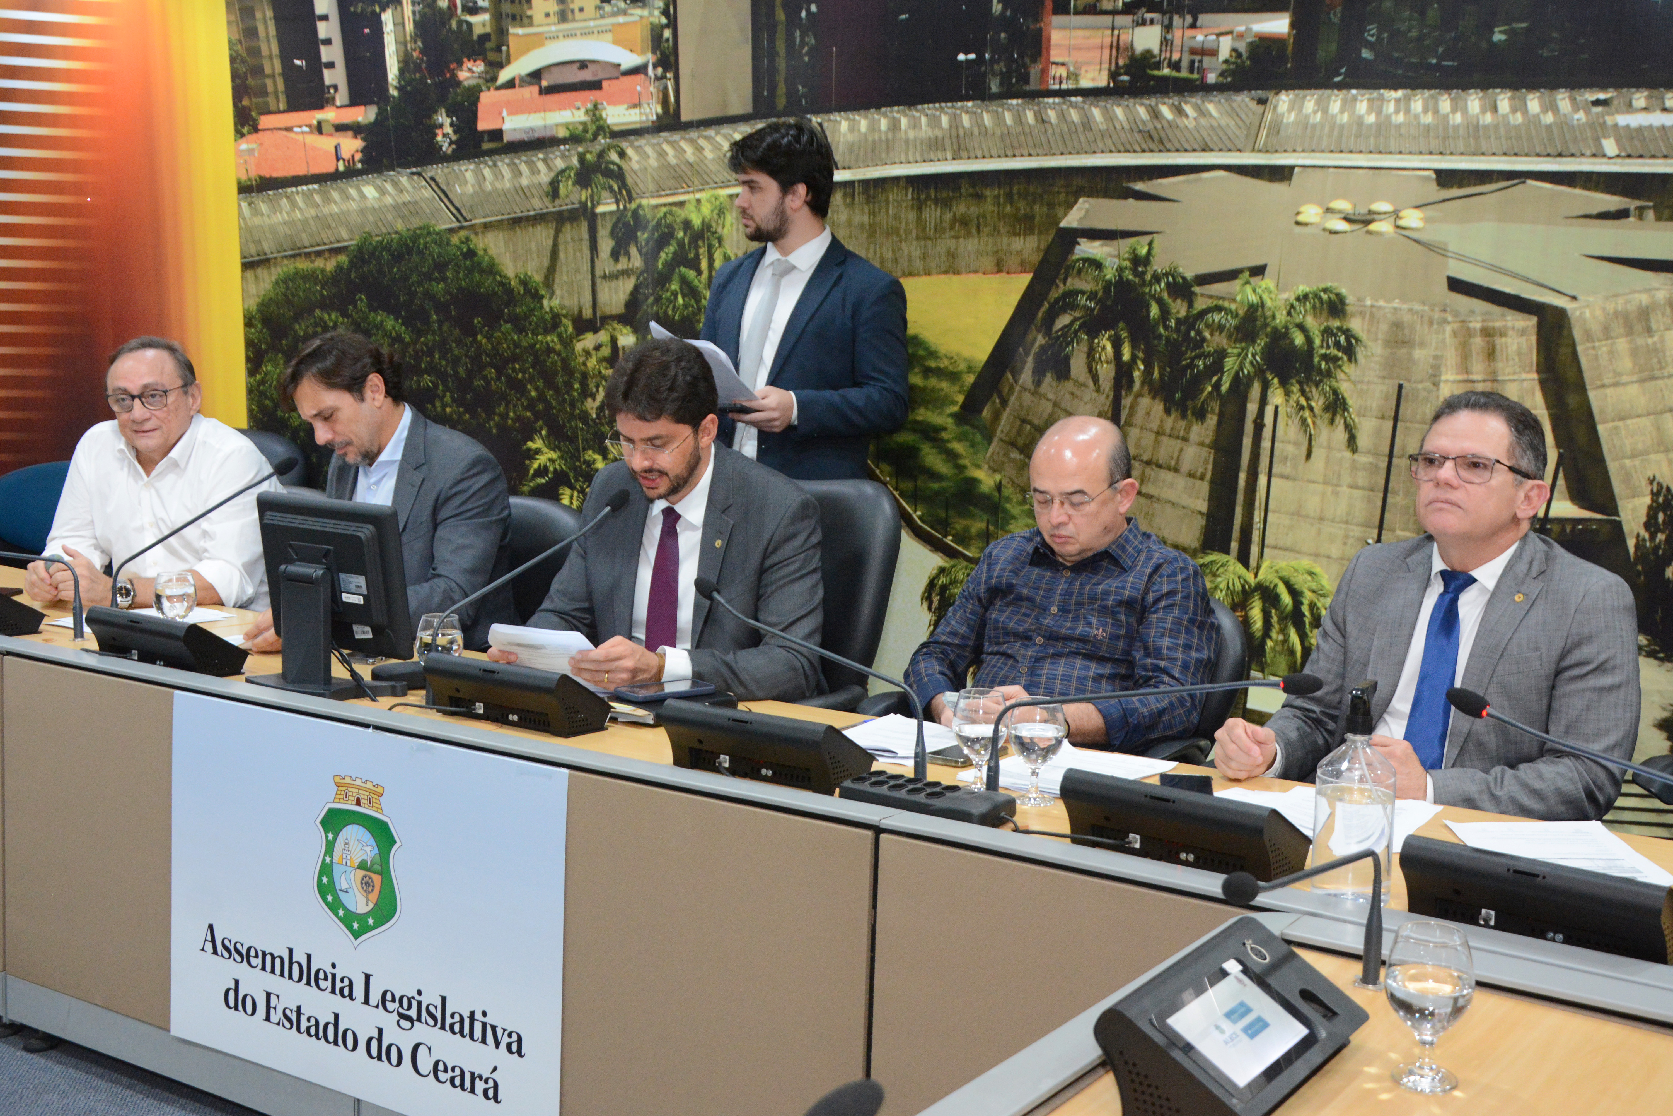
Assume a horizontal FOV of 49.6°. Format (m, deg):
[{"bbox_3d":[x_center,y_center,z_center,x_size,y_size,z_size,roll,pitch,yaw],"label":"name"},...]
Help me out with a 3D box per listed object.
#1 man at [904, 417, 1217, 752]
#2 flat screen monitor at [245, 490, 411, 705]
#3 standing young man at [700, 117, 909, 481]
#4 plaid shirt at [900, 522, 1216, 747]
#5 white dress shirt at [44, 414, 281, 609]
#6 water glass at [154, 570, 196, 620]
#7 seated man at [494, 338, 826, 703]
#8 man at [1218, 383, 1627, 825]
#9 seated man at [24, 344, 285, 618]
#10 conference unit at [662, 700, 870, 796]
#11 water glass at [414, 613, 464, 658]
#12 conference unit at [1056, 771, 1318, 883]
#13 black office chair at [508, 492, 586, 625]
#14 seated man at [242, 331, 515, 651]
[{"bbox_3d":[0.322,0.395,2.915,0.530,1.225,0.700,6,7,32],"label":"man"},{"bbox_3d":[-0.839,0.049,2.952,0.310,0.308,0.200,6,7,29],"label":"flat screen monitor"},{"bbox_3d":[-0.104,0.006,3.700,0.520,1.790,0.380,6,7,32],"label":"standing young man"},{"bbox_3d":[0.370,0.173,2.962,0.510,0.500,0.410,6,7,32],"label":"plaid shirt"},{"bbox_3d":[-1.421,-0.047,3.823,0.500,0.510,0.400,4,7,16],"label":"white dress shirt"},{"bbox_3d":[-1.255,0.102,3.453,0.081,0.143,0.081,0,10,0],"label":"water glass"},{"bbox_3d":[-0.323,0.322,3.138,0.580,1.320,0.820,6,11,30],"label":"seated man"},{"bbox_3d":[0.855,0.431,2.595,0.600,1.300,0.820,9,13,40],"label":"man"},{"bbox_3d":[-1.522,0.226,3.723,0.560,1.300,0.800,4,11,23],"label":"seated man"},{"bbox_3d":[-0.091,0.246,2.429,0.256,0.092,0.140,6,7,32],"label":"conference unit"},{"bbox_3d":[-0.671,0.169,3.081,0.081,0.143,0.081,0,10,0],"label":"water glass"},{"bbox_3d":[0.406,0.303,2.103,0.256,0.092,0.140,7,8,37],"label":"conference unit"},{"bbox_3d":[-0.876,0.390,3.724,0.620,0.980,0.640,7,12,33],"label":"black office chair"},{"bbox_3d":[-0.961,0.227,3.561,0.560,1.310,0.700,6,7,32],"label":"seated man"}]

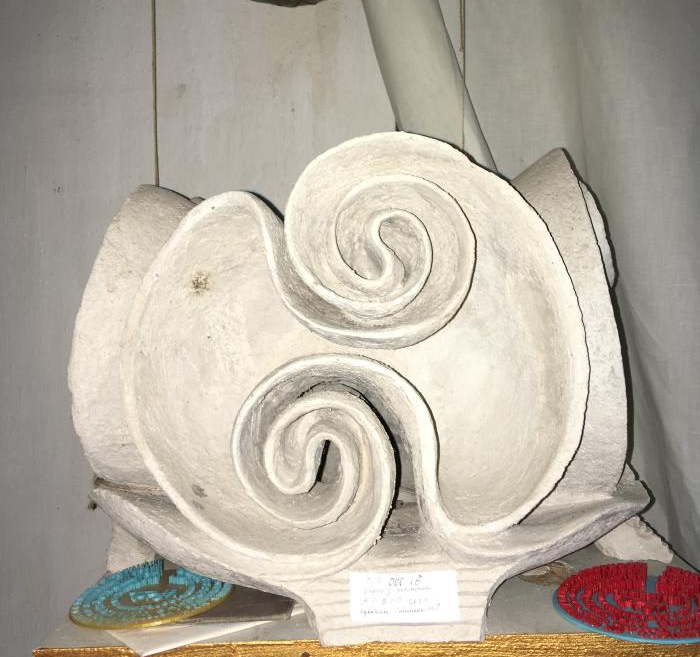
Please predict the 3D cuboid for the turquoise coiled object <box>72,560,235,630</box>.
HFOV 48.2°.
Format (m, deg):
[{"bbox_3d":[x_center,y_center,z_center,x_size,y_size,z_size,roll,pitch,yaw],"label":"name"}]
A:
[{"bbox_3d":[-0.160,0.213,0.635,0.130,0.013,0.130,-5,0,-2],"label":"turquoise coiled object"}]

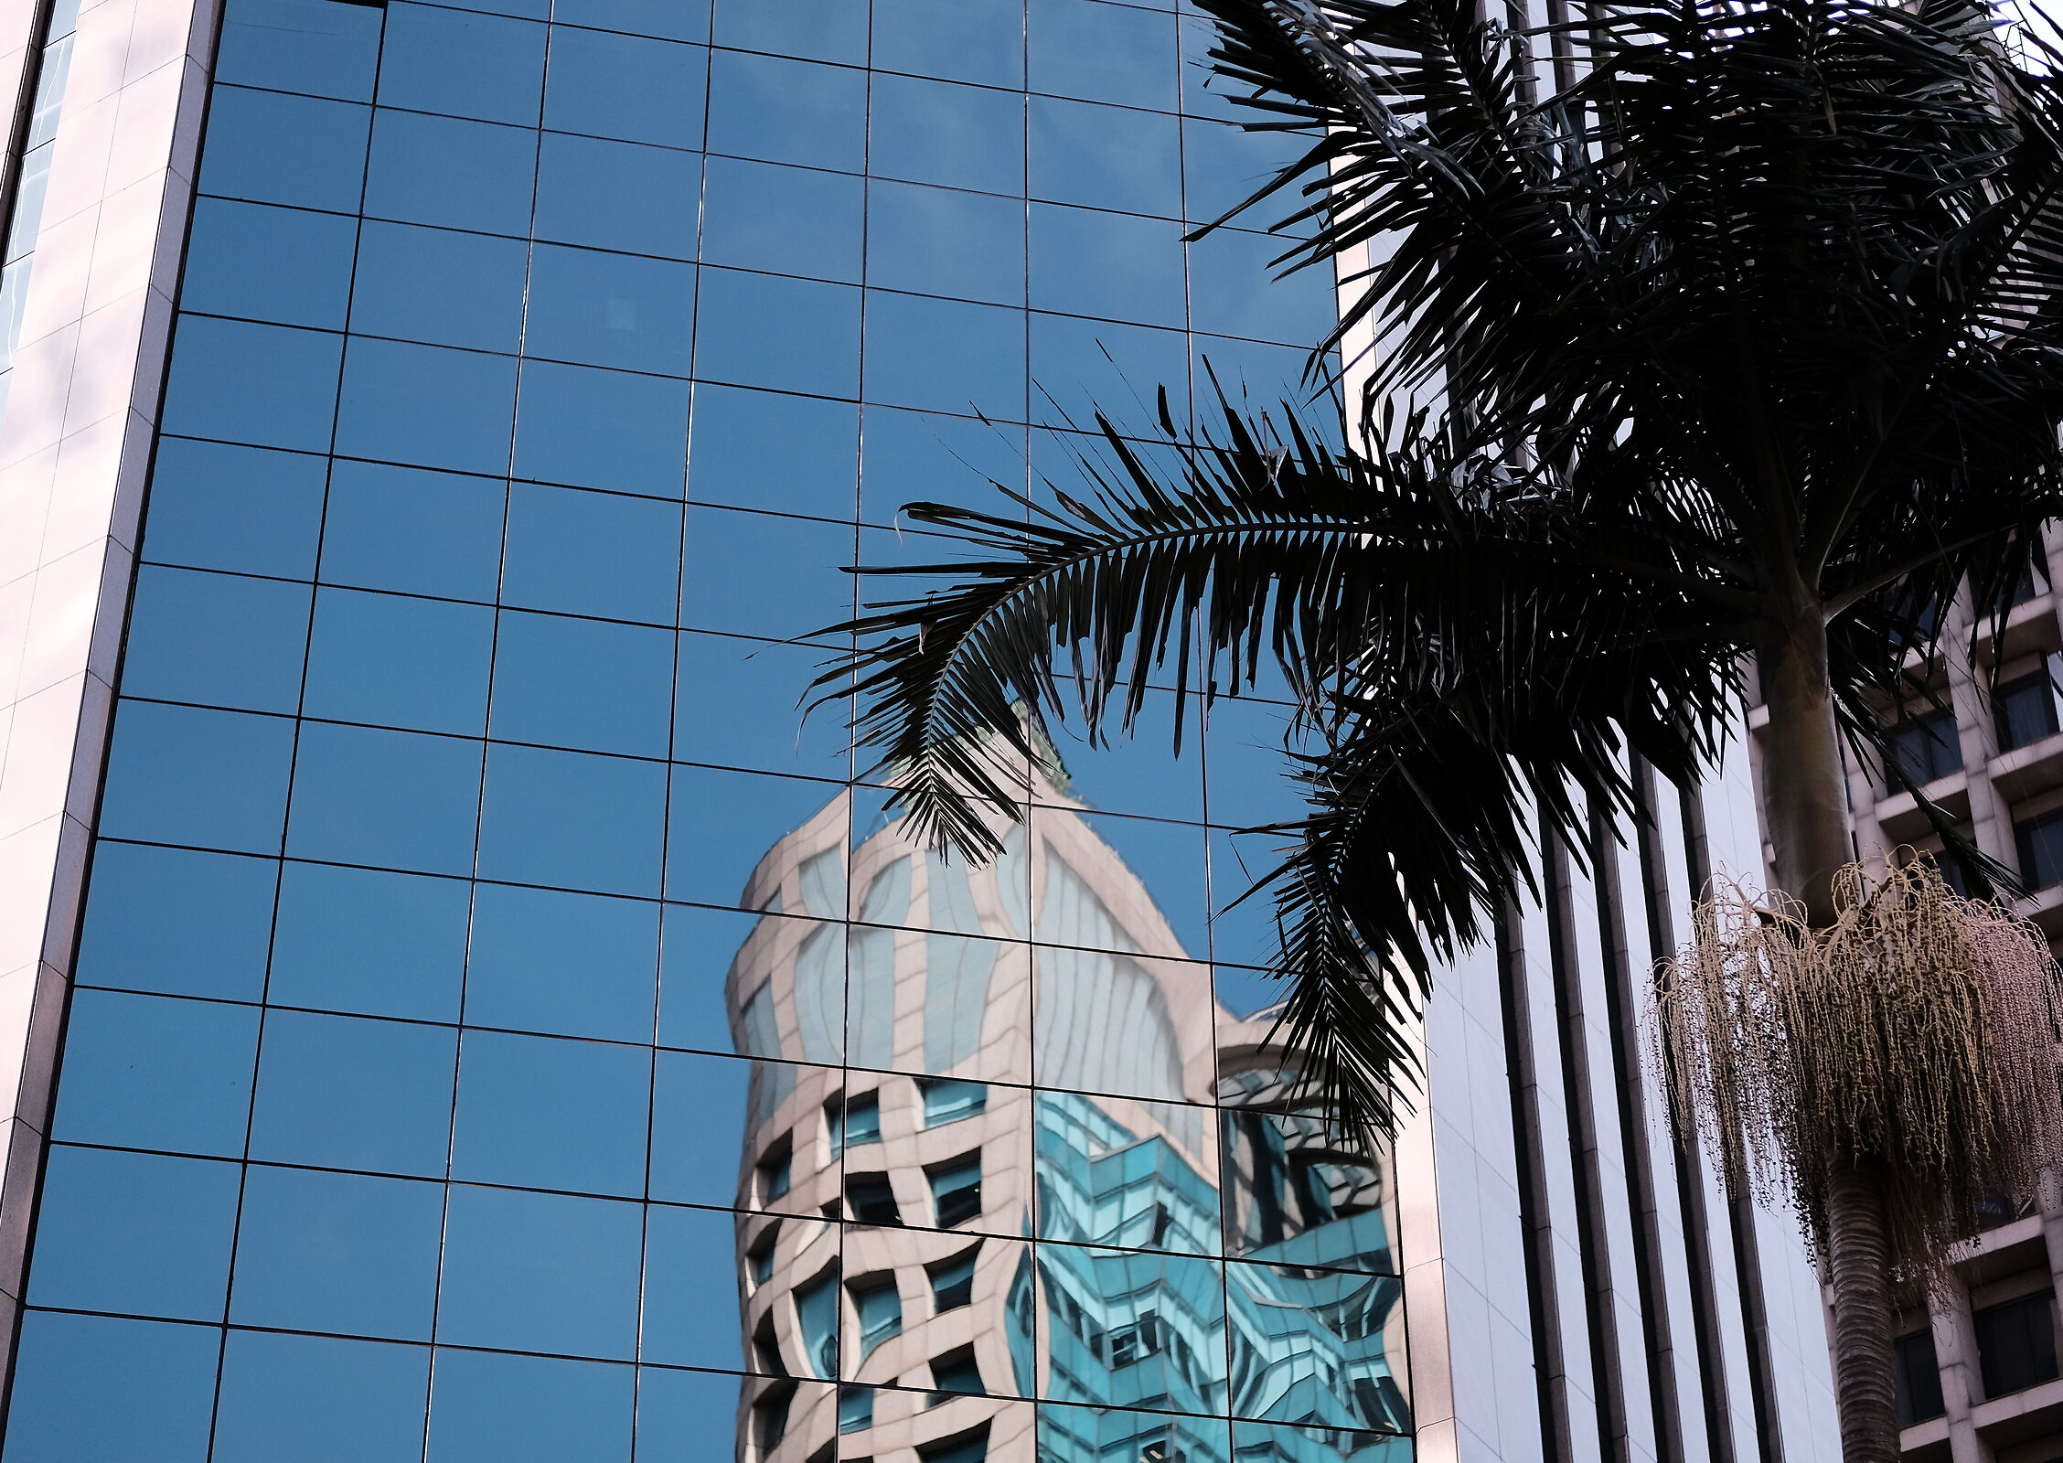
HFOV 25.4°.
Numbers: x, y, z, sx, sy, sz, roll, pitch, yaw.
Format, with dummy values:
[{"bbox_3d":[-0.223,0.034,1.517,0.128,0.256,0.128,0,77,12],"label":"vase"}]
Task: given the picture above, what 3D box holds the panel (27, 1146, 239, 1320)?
[{"bbox_3d":[-6.000,3.368,30.733,1.265,1.260,0.060,7,-39,-9],"label":"panel"}]

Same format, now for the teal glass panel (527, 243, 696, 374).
[{"bbox_3d":[-3.399,-3.371,36.799,1.337,1.260,0.060,7,-39,-9],"label":"teal glass panel"}]

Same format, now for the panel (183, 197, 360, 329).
[{"bbox_3d":[-5.761,-3.527,34.440,1.280,1.211,0.050,7,-39,-9],"label":"panel"}]

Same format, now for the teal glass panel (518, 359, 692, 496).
[{"bbox_3d":[-3.206,-2.257,34.080,1.280,1.211,0.050,7,-39,-9],"label":"teal glass panel"}]

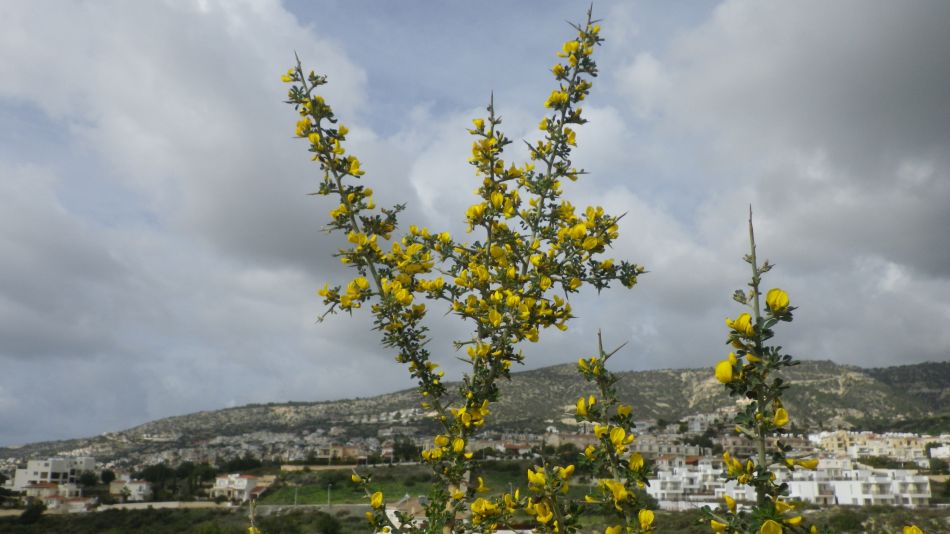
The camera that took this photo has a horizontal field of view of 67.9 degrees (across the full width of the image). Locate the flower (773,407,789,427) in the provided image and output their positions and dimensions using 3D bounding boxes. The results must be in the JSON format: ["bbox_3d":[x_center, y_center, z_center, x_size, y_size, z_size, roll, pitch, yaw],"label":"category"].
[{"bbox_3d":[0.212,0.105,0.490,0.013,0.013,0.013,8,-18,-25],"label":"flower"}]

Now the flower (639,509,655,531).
[{"bbox_3d":[0.148,0.218,0.610,0.014,0.018,0.014,2,-17,-5],"label":"flower"}]

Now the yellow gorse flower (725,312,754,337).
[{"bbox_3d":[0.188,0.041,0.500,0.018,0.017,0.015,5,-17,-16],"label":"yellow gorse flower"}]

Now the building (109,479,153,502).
[{"bbox_3d":[-105.031,68.140,215.000,12.000,7.200,9.500,2,-17,-5],"label":"building"}]

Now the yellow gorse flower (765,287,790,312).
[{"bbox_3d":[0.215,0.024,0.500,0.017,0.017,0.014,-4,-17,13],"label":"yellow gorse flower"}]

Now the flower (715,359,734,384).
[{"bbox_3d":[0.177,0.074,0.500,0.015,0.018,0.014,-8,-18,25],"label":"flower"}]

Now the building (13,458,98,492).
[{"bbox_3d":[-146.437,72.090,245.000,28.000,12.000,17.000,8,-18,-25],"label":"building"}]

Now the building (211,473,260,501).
[{"bbox_3d":[-69.622,64.099,205.000,12.000,8.200,10.000,0,-16,0],"label":"building"}]

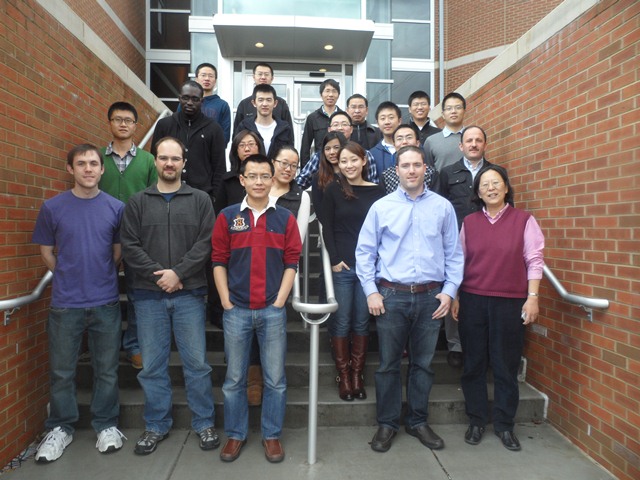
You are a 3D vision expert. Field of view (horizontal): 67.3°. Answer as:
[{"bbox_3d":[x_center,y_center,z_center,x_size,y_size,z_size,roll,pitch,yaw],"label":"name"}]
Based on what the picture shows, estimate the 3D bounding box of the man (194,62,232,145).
[{"bbox_3d":[-1.105,-0.778,4.641,0.530,1.827,0.330,0,1,-9],"label":"man"}]

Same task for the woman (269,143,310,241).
[{"bbox_3d":[-0.256,0.232,3.165,0.450,1.680,0.320,0,1,3],"label":"woman"}]

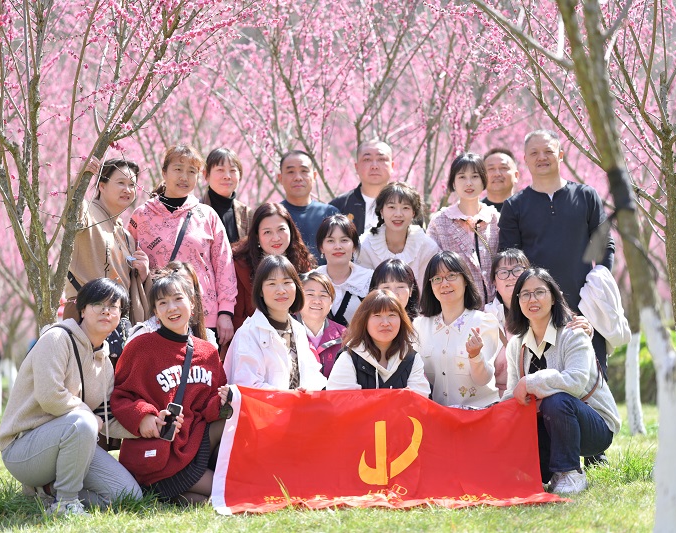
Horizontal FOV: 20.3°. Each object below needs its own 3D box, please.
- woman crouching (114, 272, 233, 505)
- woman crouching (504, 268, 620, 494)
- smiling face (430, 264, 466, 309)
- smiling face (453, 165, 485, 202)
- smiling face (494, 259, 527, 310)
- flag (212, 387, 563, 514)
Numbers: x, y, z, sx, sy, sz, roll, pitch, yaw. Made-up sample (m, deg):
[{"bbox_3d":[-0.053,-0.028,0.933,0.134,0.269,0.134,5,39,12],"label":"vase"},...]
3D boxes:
[{"bbox_3d":[-0.727,0.529,8.250,0.540,1.000,0.620,1,-2,-22],"label":"woman crouching"},{"bbox_3d":[0.951,0.487,8.000,0.480,0.950,0.620,-2,-3,25],"label":"woman crouching"},{"bbox_3d":[0.491,0.089,8.400,0.155,0.205,0.140,-8,-3,8],"label":"smiling face"},{"bbox_3d":[0.629,-0.405,9.100,0.155,0.190,0.150,0,0,0],"label":"smiling face"},{"bbox_3d":[0.767,0.062,8.400,0.160,0.215,0.160,-6,0,0],"label":"smiling face"},{"bbox_3d":[0.204,0.752,7.800,1.450,0.500,0.280,0,0,-8],"label":"flag"}]

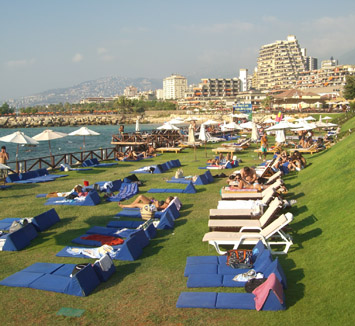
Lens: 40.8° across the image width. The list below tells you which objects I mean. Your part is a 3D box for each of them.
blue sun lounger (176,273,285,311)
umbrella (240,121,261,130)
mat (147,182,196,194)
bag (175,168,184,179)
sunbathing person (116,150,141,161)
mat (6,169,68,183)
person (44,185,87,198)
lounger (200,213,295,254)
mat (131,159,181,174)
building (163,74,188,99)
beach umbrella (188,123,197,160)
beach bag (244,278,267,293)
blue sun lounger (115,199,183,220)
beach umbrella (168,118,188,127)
[{"bbox_3d":[0.979,2.349,8.730,1.930,0.412,0.628,0,7,7],"label":"blue sun lounger"},{"bbox_3d":[7.177,-2.994,47.145,2.200,2.300,2.200,-1,7,0],"label":"umbrella"},{"bbox_3d":[-0.188,0.904,17.949,1.811,0.380,0.600,0,7,5],"label":"mat"},{"bbox_3d":[0.088,0.472,21.070,0.380,0.400,0.200,1,7,10],"label":"bag"},{"bbox_3d":[-2.904,-0.465,28.942,1.450,0.550,0.550,1,7,8],"label":"sunbathing person"},{"bbox_3d":[-6.468,0.549,22.642,1.700,0.420,2.900,2,7,19],"label":"mat"},{"bbox_3d":[-4.389,1.077,18.981,1.660,0.500,0.480,0,7,8],"label":"person"},{"bbox_3d":[1.638,1.619,11.223,2.030,0.860,0.700,0,6,2],"label":"lounger"},{"bbox_3d":[-1.073,0.138,25.434,1.900,0.400,3.300,1,6,10],"label":"mat"},{"bbox_3d":[-3.226,-109.237,717.000,25.000,40.000,25.000,6,10,45],"label":"building"},{"bbox_3d":[1.001,-1.298,30.246,0.500,2.380,0.500,-5,6,1],"label":"beach umbrella"},{"bbox_3d":[1.440,2.225,8.756,0.420,0.210,0.270,1,6,6],"label":"beach bag"},{"bbox_3d":[-0.856,1.370,13.948,1.827,0.380,0.600,2,7,16],"label":"blue sun lounger"},{"bbox_3d":[0.052,-3.459,49.928,2.100,2.250,2.100,0,6,0],"label":"beach umbrella"}]

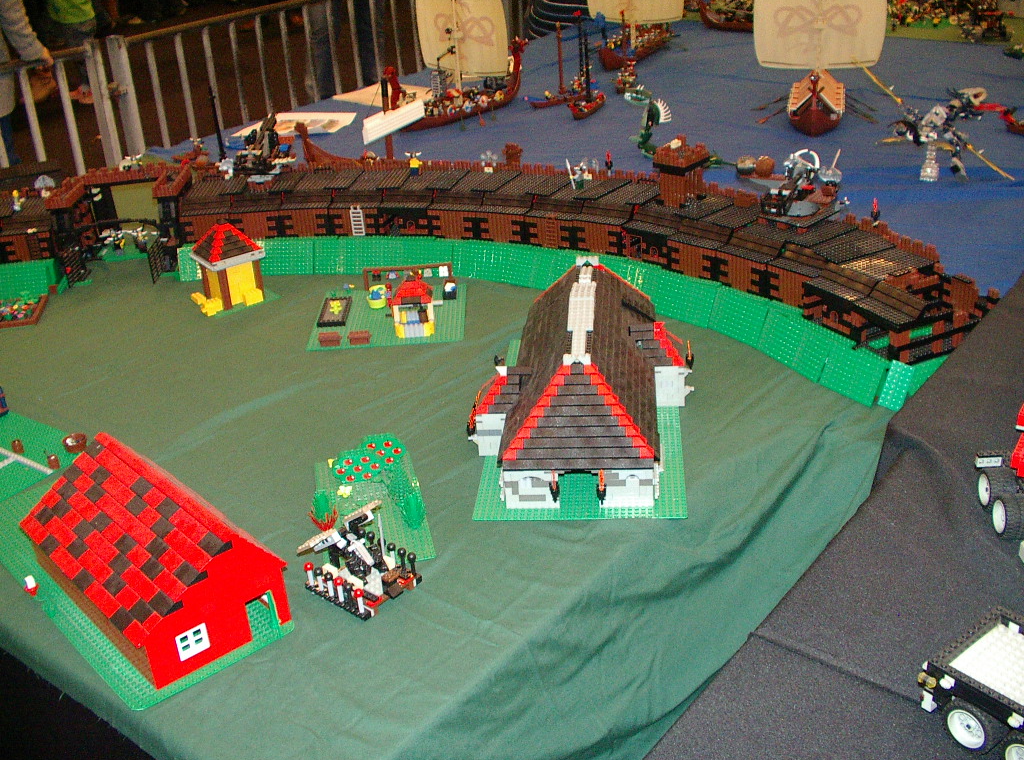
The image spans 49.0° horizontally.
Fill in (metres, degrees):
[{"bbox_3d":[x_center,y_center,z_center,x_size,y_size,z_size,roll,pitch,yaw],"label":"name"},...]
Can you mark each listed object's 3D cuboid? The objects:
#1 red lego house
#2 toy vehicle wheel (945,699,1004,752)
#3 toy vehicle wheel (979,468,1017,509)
[{"bbox_3d":[-0.407,0.178,1.244,0.176,0.131,0.316,-25,33,-36],"label":"red lego house"},{"bbox_3d":[0.344,0.253,0.834,0.026,0.043,0.043,-21,31,-31],"label":"toy vehicle wheel"},{"bbox_3d":[0.480,0.108,1.114,0.026,0.043,0.043,-2,26,3],"label":"toy vehicle wheel"}]

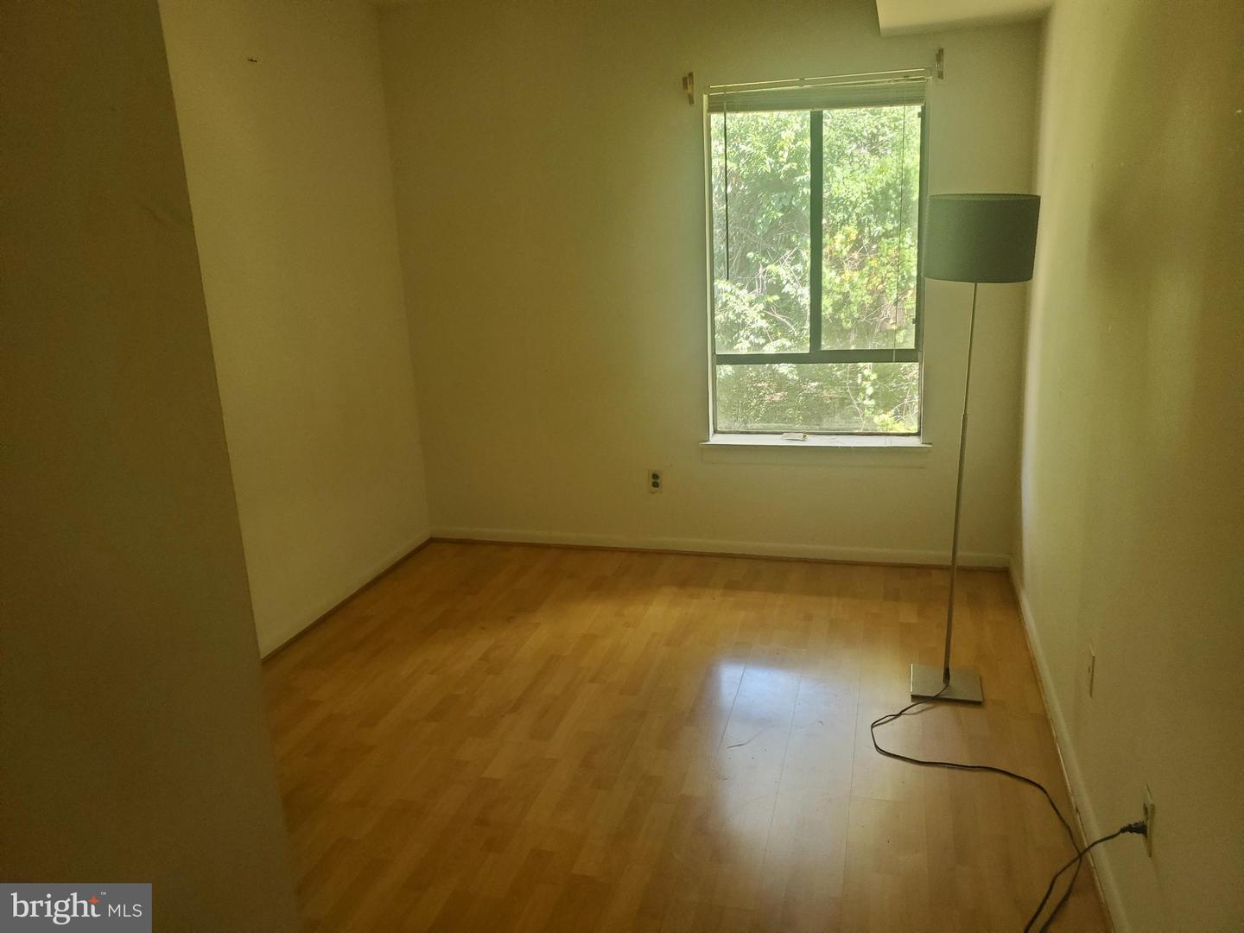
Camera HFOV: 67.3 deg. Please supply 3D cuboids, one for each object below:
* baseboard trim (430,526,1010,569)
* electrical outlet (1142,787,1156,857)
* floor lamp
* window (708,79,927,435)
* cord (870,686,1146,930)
[{"bbox_3d":[0.340,0.377,4.357,2.732,0.066,0.020,2,15,16],"label":"baseboard trim"},{"bbox_3d":[1.036,0.698,1.846,0.008,0.115,0.071,2,15,16],"label":"electrical outlet"},{"bbox_3d":[1.044,-0.017,2.811,0.301,1.535,0.319,2,15,16],"label":"floor lamp"},{"bbox_3d":[0.815,-0.825,3.970,0.903,1.467,0.100,2,15,16],"label":"window"},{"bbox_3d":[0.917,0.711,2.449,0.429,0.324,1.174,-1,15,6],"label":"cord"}]

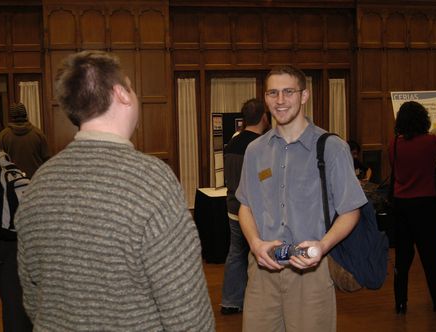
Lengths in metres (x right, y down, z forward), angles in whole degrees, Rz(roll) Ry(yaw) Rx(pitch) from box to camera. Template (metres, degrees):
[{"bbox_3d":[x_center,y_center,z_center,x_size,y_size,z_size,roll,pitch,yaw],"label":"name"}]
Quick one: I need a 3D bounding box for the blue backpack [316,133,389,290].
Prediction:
[{"bbox_3d":[0.577,0.200,2.500,0.330,0.620,0.250,1,5,25],"label":"blue backpack"}]

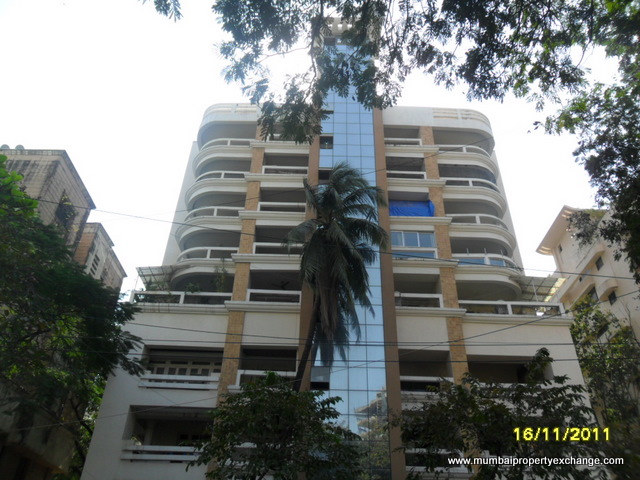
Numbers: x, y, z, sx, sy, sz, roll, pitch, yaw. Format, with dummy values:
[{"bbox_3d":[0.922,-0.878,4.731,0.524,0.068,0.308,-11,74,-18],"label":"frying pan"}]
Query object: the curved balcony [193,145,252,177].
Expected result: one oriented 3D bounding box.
[{"bbox_3d":[-6.724,-5.333,34.418,4.372,1.220,2.216,2,-36,0],"label":"curved balcony"}]

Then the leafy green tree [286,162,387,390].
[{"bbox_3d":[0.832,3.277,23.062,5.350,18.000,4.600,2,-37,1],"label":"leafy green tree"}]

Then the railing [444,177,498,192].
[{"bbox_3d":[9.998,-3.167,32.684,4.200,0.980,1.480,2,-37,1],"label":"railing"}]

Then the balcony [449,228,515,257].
[{"bbox_3d":[10.185,0.119,30.860,4.778,1.220,2.186,2,-36,0],"label":"balcony"}]

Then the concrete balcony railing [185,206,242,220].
[{"bbox_3d":[-6.810,-1.202,31.069,4.050,1.000,1.580,2,-37,1],"label":"concrete balcony railing"}]

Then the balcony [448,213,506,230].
[{"bbox_3d":[9.931,-0.682,30.908,4.250,0.970,1.550,2,-37,1],"label":"balcony"}]

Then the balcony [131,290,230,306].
[{"bbox_3d":[-7.491,3.206,27.209,5.439,0.823,0.203,2,-36,0],"label":"balcony"}]

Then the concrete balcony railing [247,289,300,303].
[{"bbox_3d":[-2.471,3.069,26.390,2.930,0.920,0.250,2,-37,1],"label":"concrete balcony railing"}]

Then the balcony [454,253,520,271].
[{"bbox_3d":[9.831,1.604,29.397,4.372,0.742,1.291,2,-36,0],"label":"balcony"}]

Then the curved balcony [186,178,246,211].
[{"bbox_3d":[-6.855,-2.901,32.667,4.473,1.220,2.216,2,-36,0],"label":"curved balcony"}]

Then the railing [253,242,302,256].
[{"bbox_3d":[-2.415,0.610,28.228,2.900,0.900,0.250,2,-37,1],"label":"railing"}]

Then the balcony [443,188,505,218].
[{"bbox_3d":[10.067,-2.284,32.250,4.600,1.050,2.120,2,-37,1],"label":"balcony"}]

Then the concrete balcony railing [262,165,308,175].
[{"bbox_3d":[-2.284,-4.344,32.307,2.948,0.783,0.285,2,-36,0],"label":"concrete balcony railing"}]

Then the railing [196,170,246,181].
[{"bbox_3d":[-6.570,-3.858,33.004,3.965,0.742,1.271,2,-36,0],"label":"railing"}]

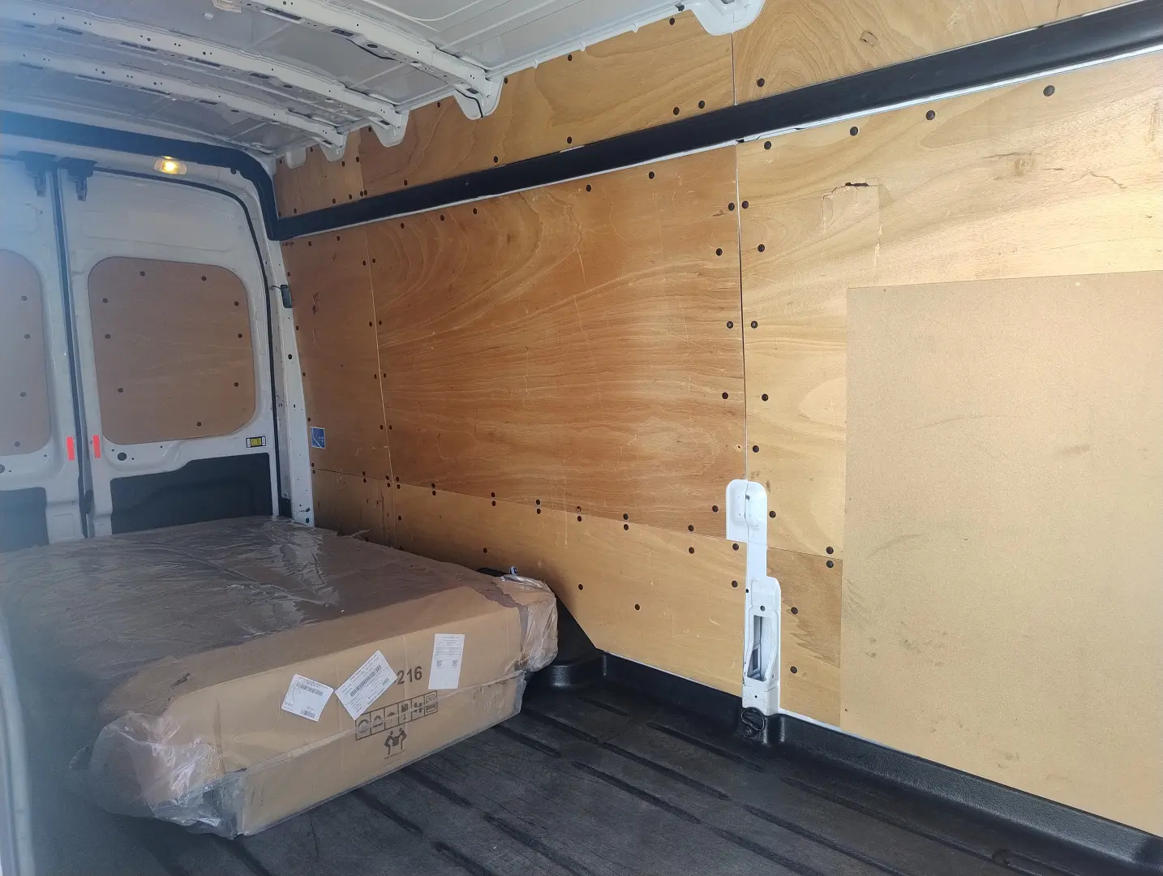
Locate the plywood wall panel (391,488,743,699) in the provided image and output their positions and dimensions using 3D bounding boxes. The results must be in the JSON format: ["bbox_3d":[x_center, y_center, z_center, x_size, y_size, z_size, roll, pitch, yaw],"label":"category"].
[{"bbox_3d":[-0.146,0.437,2.701,1.577,0.421,0.012,5,8,42],"label":"plywood wall panel"}]

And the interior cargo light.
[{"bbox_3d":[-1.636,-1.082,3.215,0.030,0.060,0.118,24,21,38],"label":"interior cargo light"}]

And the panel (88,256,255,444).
[{"bbox_3d":[-1.662,-0.357,3.327,0.012,0.736,0.620,5,8,42],"label":"panel"}]

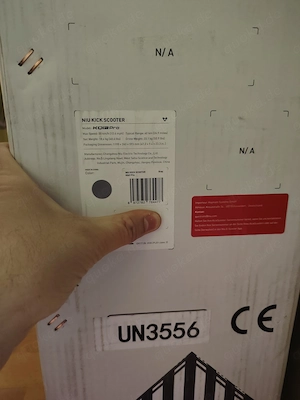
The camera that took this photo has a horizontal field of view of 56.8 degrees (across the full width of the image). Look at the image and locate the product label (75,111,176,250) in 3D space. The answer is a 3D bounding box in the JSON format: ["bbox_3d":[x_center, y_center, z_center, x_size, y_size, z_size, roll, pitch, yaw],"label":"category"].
[{"bbox_3d":[-0.017,-0.011,0.220,0.075,0.114,0.002,-1,15,-4],"label":"product label"}]

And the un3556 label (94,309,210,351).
[{"bbox_3d":[0.003,0.122,0.258,0.108,0.038,0.002,-1,15,-4],"label":"un3556 label"}]

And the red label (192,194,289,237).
[{"bbox_3d":[0.076,0.013,0.235,0.082,0.036,0.002,-1,15,-4],"label":"red label"}]

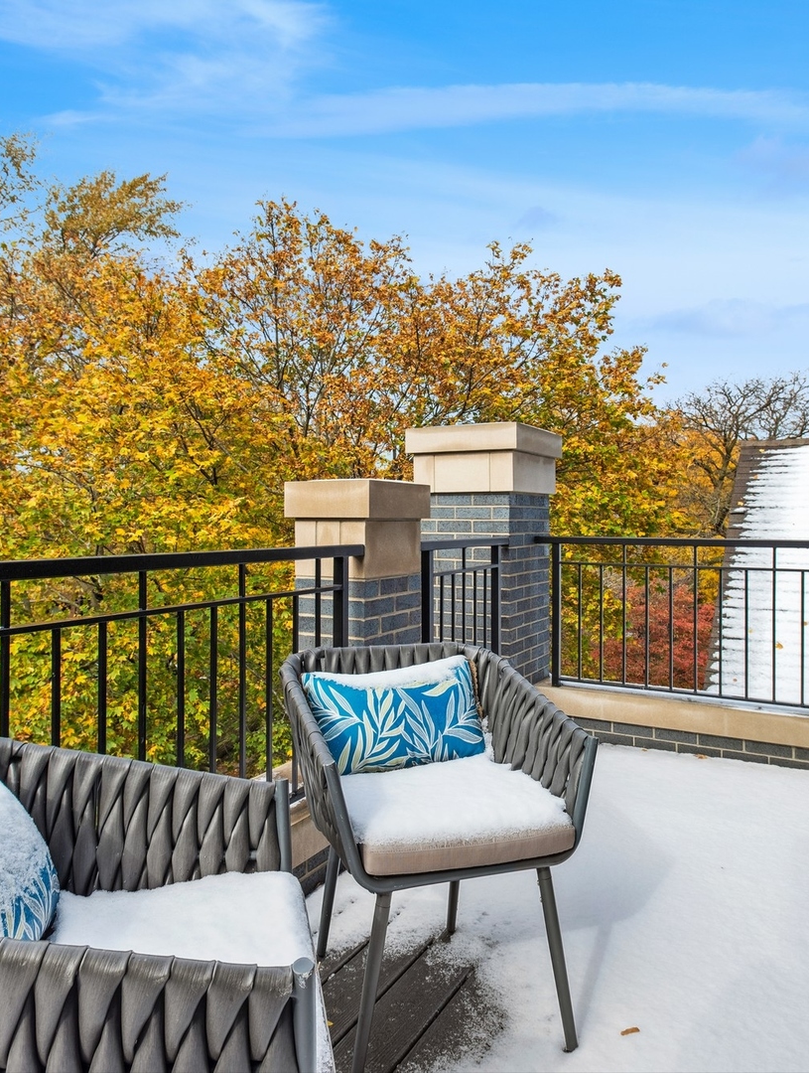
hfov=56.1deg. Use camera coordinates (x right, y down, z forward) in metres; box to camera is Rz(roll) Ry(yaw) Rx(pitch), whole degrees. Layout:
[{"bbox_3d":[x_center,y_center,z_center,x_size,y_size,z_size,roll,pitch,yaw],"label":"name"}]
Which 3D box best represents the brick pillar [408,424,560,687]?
[{"bbox_3d":[0.449,0.145,4.126,0.616,1.400,0.683,0,1,30],"label":"brick pillar"}]

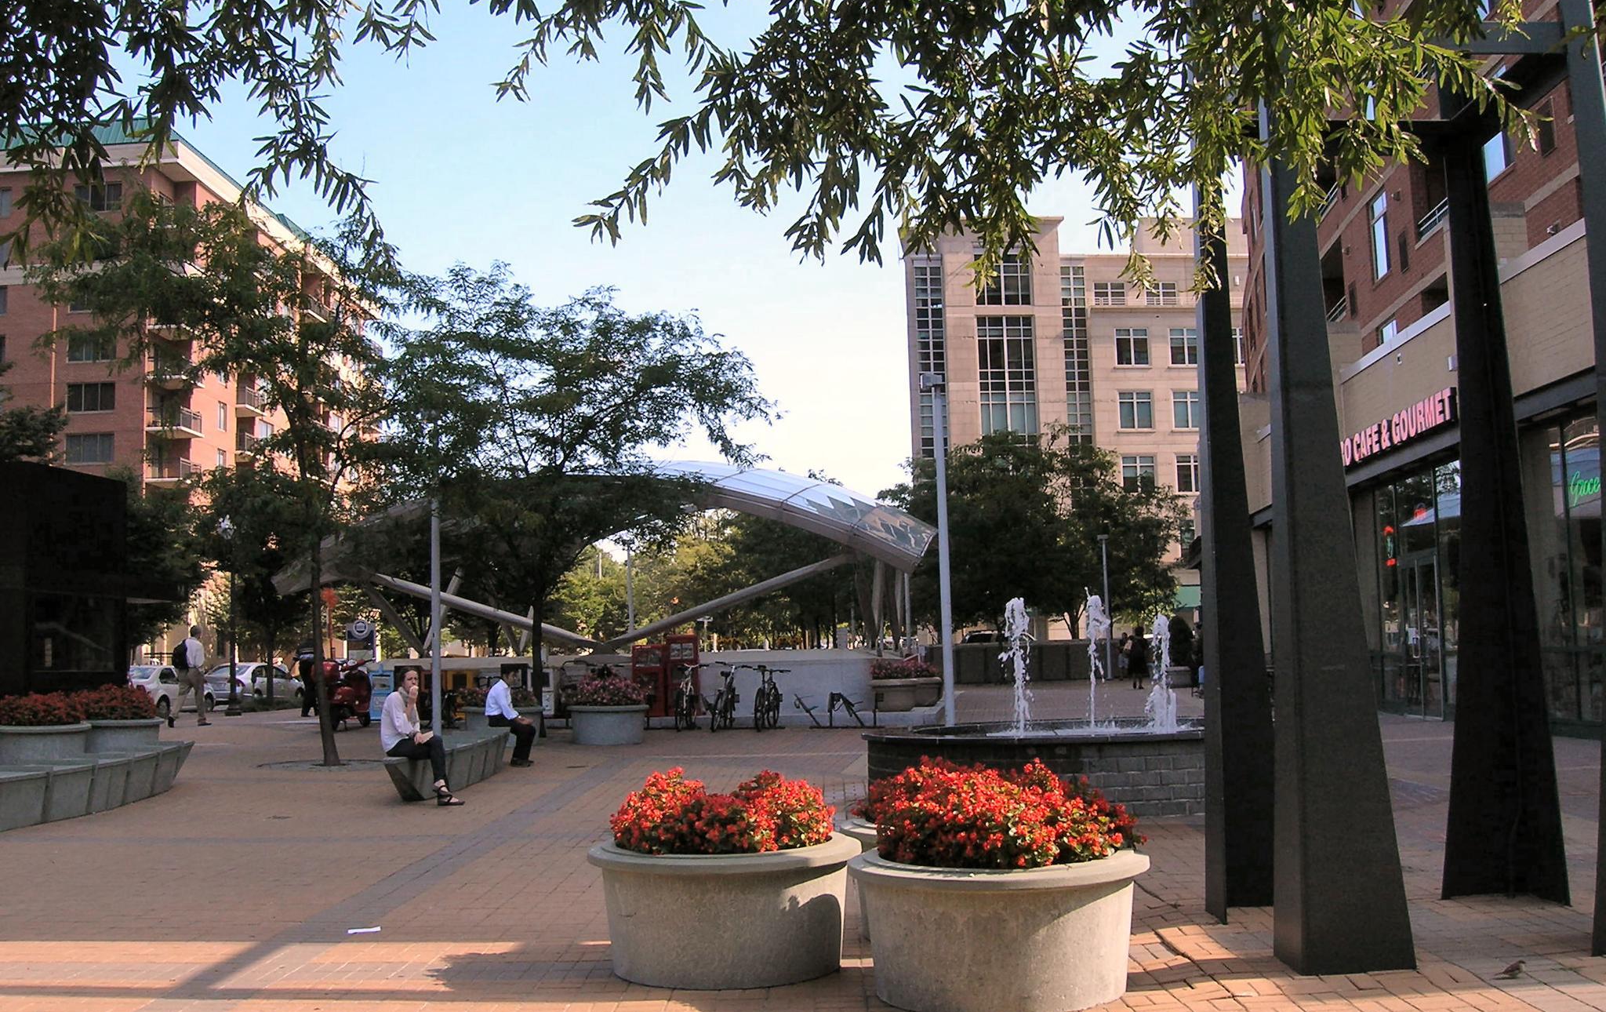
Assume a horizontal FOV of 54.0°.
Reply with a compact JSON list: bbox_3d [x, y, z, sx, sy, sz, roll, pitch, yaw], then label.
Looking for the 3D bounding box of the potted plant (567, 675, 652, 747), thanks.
[{"bbox_3d":[-2.891,3.020,23.500,1.270,1.040,1.270,-2,-5,0],"label":"potted plant"}]

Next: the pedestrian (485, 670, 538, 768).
[{"bbox_3d":[-3.758,2.746,20.300,0.720,1.260,0.500,-2,-5,3],"label":"pedestrian"}]

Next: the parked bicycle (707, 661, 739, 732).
[{"bbox_3d":[-1.224,3.034,25.000,0.600,1.070,1.700,-3,-5,12],"label":"parked bicycle"}]

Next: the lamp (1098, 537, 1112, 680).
[{"bbox_3d":[9.978,3.372,52.000,0.400,4.800,0.350,-2,-5,0],"label":"lamp"}]

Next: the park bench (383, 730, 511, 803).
[{"bbox_3d":[-3.796,2.786,17.234,0.780,0.420,5.200,-1,-5,-3],"label":"park bench"}]

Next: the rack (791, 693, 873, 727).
[{"bbox_3d":[0.477,3.297,25.500,1.350,0.580,0.650,-3,-5,10],"label":"rack"}]

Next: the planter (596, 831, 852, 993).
[{"bbox_3d":[-0.350,1.820,7.220,1.240,0.560,1.240,-2,-5,0],"label":"planter"}]

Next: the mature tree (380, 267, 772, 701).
[{"bbox_3d":[-3.790,-0.062,25.800,6.600,7.800,6.200,-2,-5,0],"label":"mature tree"}]

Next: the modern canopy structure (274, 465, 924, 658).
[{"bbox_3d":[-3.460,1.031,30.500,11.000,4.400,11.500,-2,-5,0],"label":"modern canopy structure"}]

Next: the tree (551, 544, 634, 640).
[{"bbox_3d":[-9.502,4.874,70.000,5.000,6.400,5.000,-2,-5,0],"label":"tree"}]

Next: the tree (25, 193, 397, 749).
[{"bbox_3d":[-7.364,-0.337,19.700,4.600,7.150,4.700,-2,-5,0],"label":"tree"}]

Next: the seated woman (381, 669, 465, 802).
[{"bbox_3d":[-3.600,2.182,14.900,0.800,1.260,0.520,-4,-5,18],"label":"seated woman"}]

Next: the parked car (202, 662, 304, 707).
[{"bbox_3d":[-18.789,6.158,54.500,1.750,1.440,4.500,-3,-5,12],"label":"parked car"}]

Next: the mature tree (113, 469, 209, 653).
[{"bbox_3d":[-17.773,2.289,42.000,4.500,6.700,4.500,-2,-5,0],"label":"mature tree"}]

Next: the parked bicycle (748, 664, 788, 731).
[{"bbox_3d":[-0.527,3.044,25.000,0.600,1.060,1.700,-3,-5,12],"label":"parked bicycle"}]

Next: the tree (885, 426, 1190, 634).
[{"bbox_3d":[8.018,1.482,54.000,10.300,8.600,9.300,-2,-5,0],"label":"tree"}]

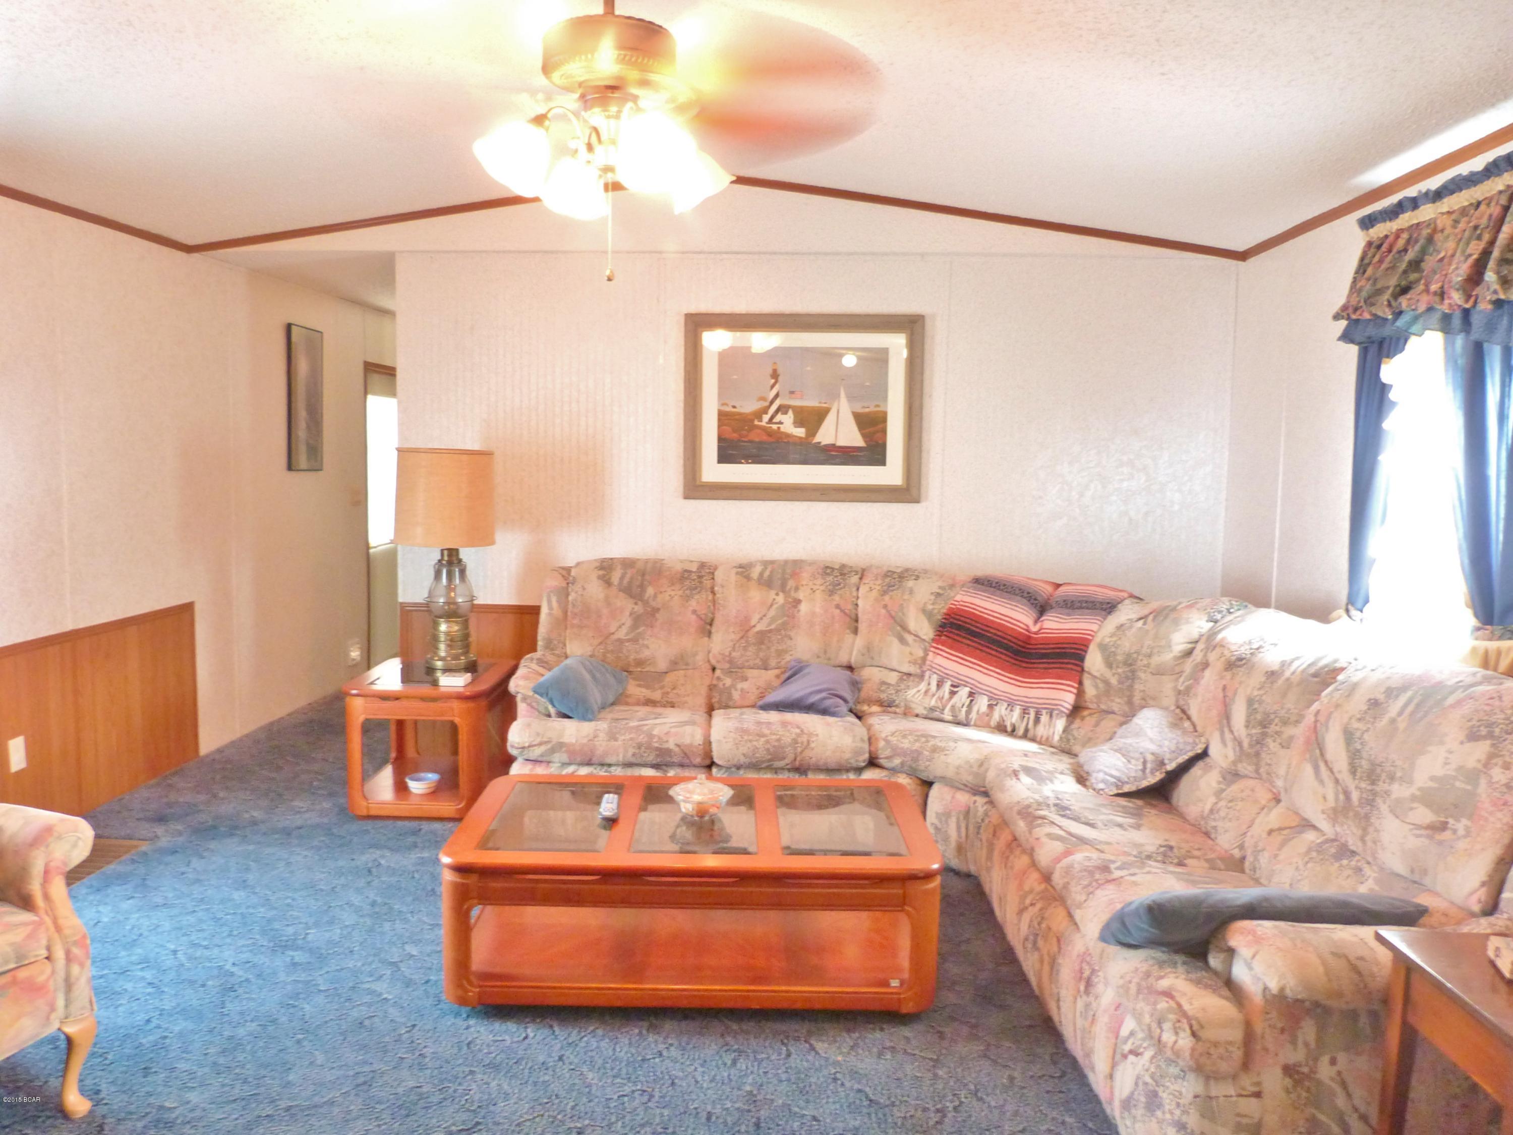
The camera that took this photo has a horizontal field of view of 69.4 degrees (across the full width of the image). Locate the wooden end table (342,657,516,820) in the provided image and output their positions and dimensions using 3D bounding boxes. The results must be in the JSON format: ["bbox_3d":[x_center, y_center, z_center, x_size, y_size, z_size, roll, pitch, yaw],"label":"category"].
[{"bbox_3d":[-1.265,0.672,4.360,0.559,0.492,0.639,1,6,1],"label":"wooden end table"}]

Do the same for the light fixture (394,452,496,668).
[{"bbox_3d":[-1.244,-0.027,4.383,0.424,0.892,0.424,1,6,3],"label":"light fixture"}]

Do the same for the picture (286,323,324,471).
[{"bbox_3d":[-2.385,-0.889,5.798,0.022,0.751,0.364,1,6,3],"label":"picture"}]

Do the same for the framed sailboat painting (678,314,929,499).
[{"bbox_3d":[0.195,-0.668,4.602,1.001,0.778,0.035,1,6,3],"label":"framed sailboat painting"}]

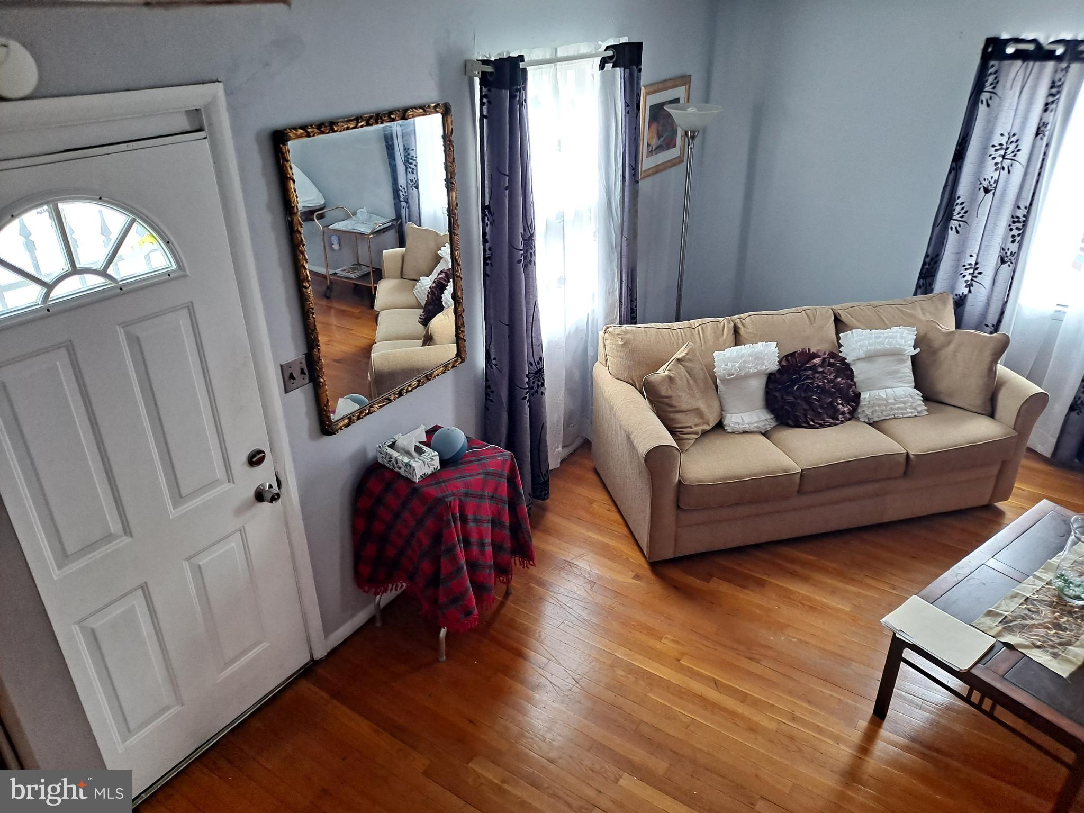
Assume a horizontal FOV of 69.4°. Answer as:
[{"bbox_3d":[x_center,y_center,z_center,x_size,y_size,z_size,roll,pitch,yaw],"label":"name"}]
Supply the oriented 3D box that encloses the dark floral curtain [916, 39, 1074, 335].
[{"bbox_3d":[2.267,-0.771,4.175,0.460,2.150,0.140,18,33,31],"label":"dark floral curtain"}]

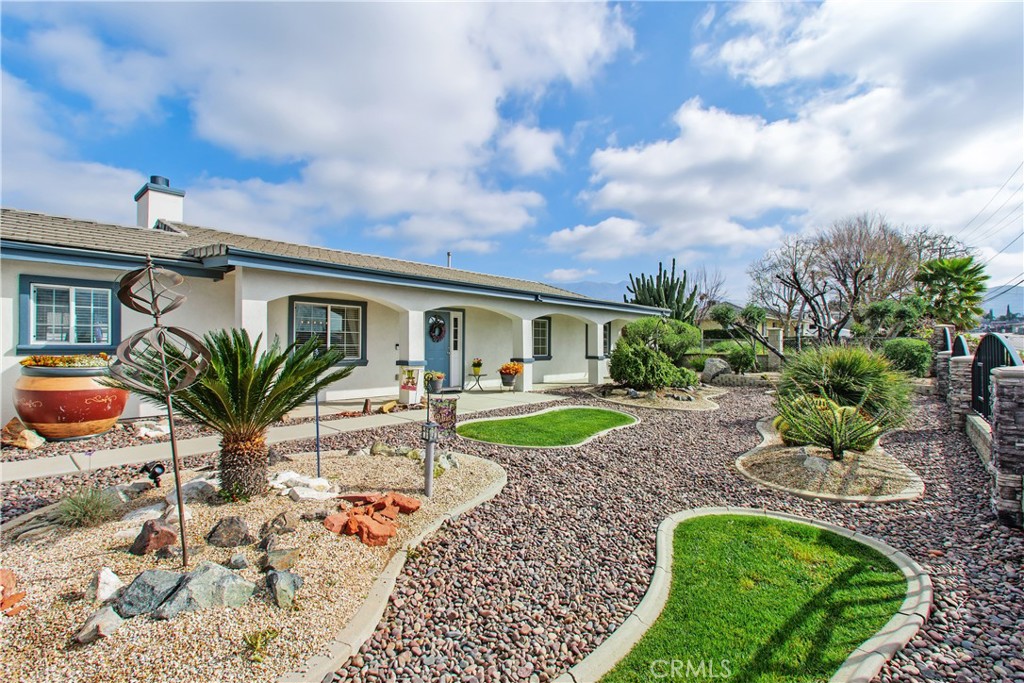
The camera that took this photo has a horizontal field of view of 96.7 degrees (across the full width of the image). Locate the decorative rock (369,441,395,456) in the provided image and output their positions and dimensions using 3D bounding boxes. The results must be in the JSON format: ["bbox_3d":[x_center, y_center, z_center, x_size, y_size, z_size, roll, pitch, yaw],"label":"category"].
[{"bbox_3d":[-1.430,1.176,5.000,0.290,0.160,0.210,0,-1,0],"label":"decorative rock"}]

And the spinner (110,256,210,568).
[{"bbox_3d":[-1.730,0.364,2.290,0.410,1.570,0.410,-5,3,-37],"label":"spinner"}]

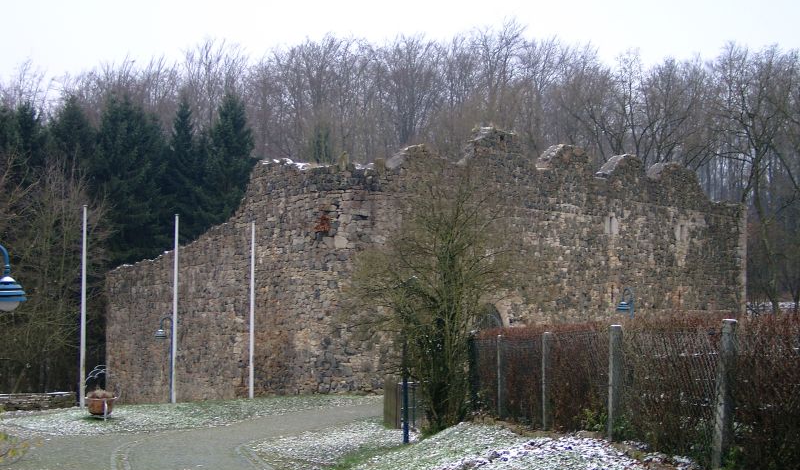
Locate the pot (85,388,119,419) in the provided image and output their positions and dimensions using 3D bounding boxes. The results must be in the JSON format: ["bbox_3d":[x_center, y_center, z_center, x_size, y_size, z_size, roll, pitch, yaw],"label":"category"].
[{"bbox_3d":[-7.647,4.342,29.600,0.830,0.760,0.800,0,-2,0],"label":"pot"}]

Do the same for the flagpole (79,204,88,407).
[{"bbox_3d":[-9.498,2.128,34.728,0.140,6.080,0.140,0,-2,0],"label":"flagpole"}]

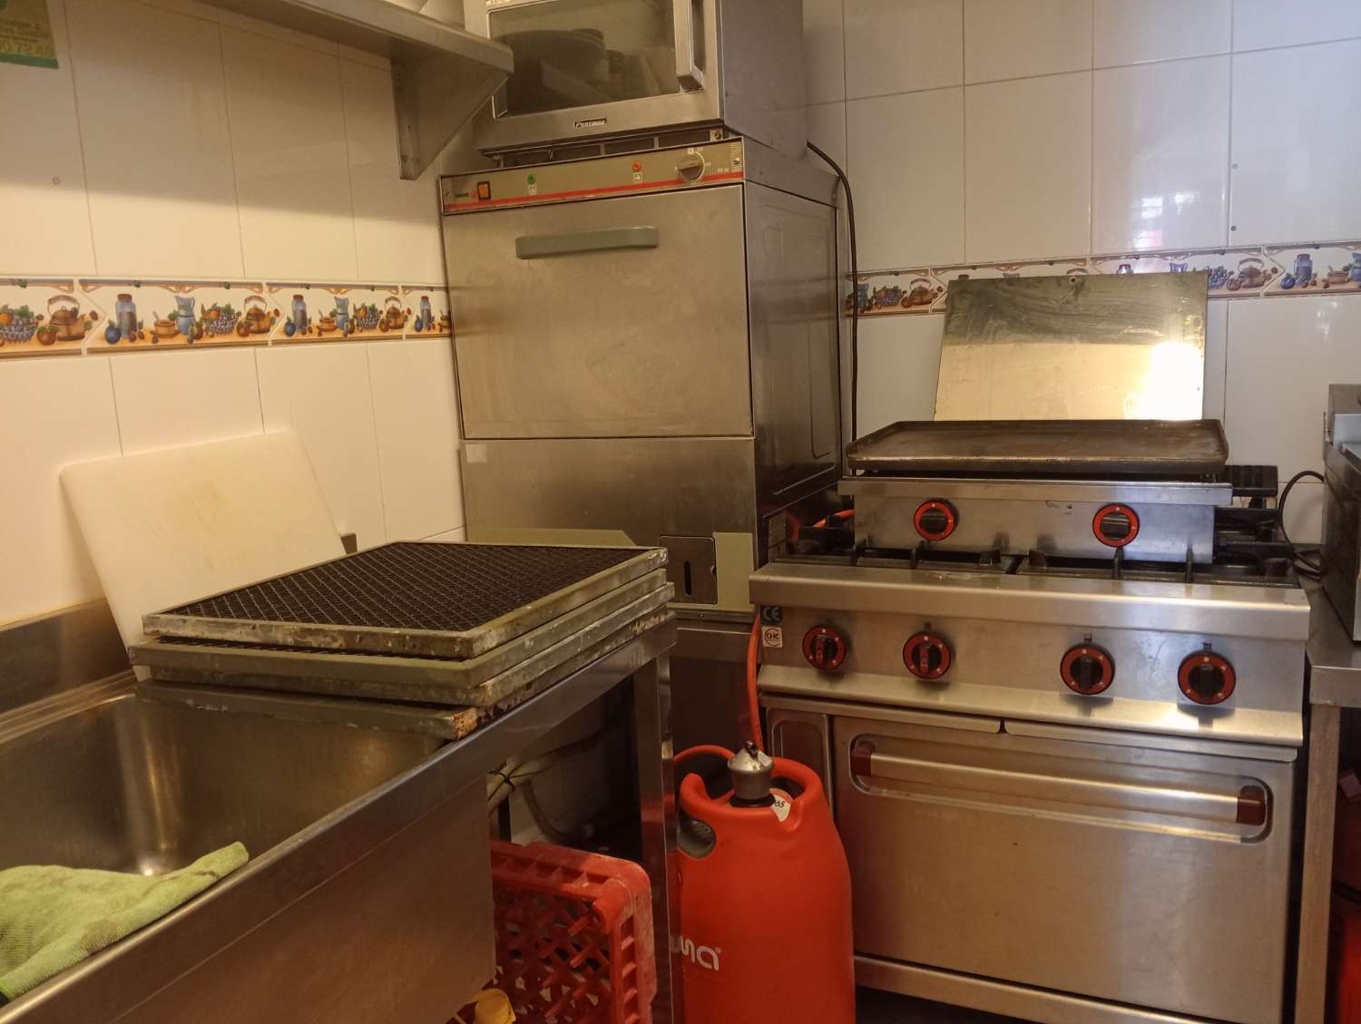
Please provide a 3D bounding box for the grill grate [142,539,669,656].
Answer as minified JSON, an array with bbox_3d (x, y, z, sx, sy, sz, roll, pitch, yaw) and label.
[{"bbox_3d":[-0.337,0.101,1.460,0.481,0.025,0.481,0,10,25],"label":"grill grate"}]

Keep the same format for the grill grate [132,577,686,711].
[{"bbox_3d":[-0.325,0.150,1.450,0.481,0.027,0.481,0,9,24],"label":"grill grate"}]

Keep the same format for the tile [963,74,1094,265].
[{"bbox_3d":[0.714,-0.704,2.272,0.252,0.361,0.010,2,10,24],"label":"tile"}]

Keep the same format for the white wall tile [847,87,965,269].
[{"bbox_3d":[0.483,-0.710,2.374,0.252,0.361,0.010,2,10,24],"label":"white wall tile"}]

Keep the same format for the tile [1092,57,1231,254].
[{"bbox_3d":[0.945,-0.697,2.170,0.252,0.361,0.010,2,10,24],"label":"tile"}]

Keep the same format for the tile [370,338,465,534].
[{"bbox_3d":[-0.475,-0.132,2.020,0.010,0.361,0.252,2,10,24],"label":"tile"}]

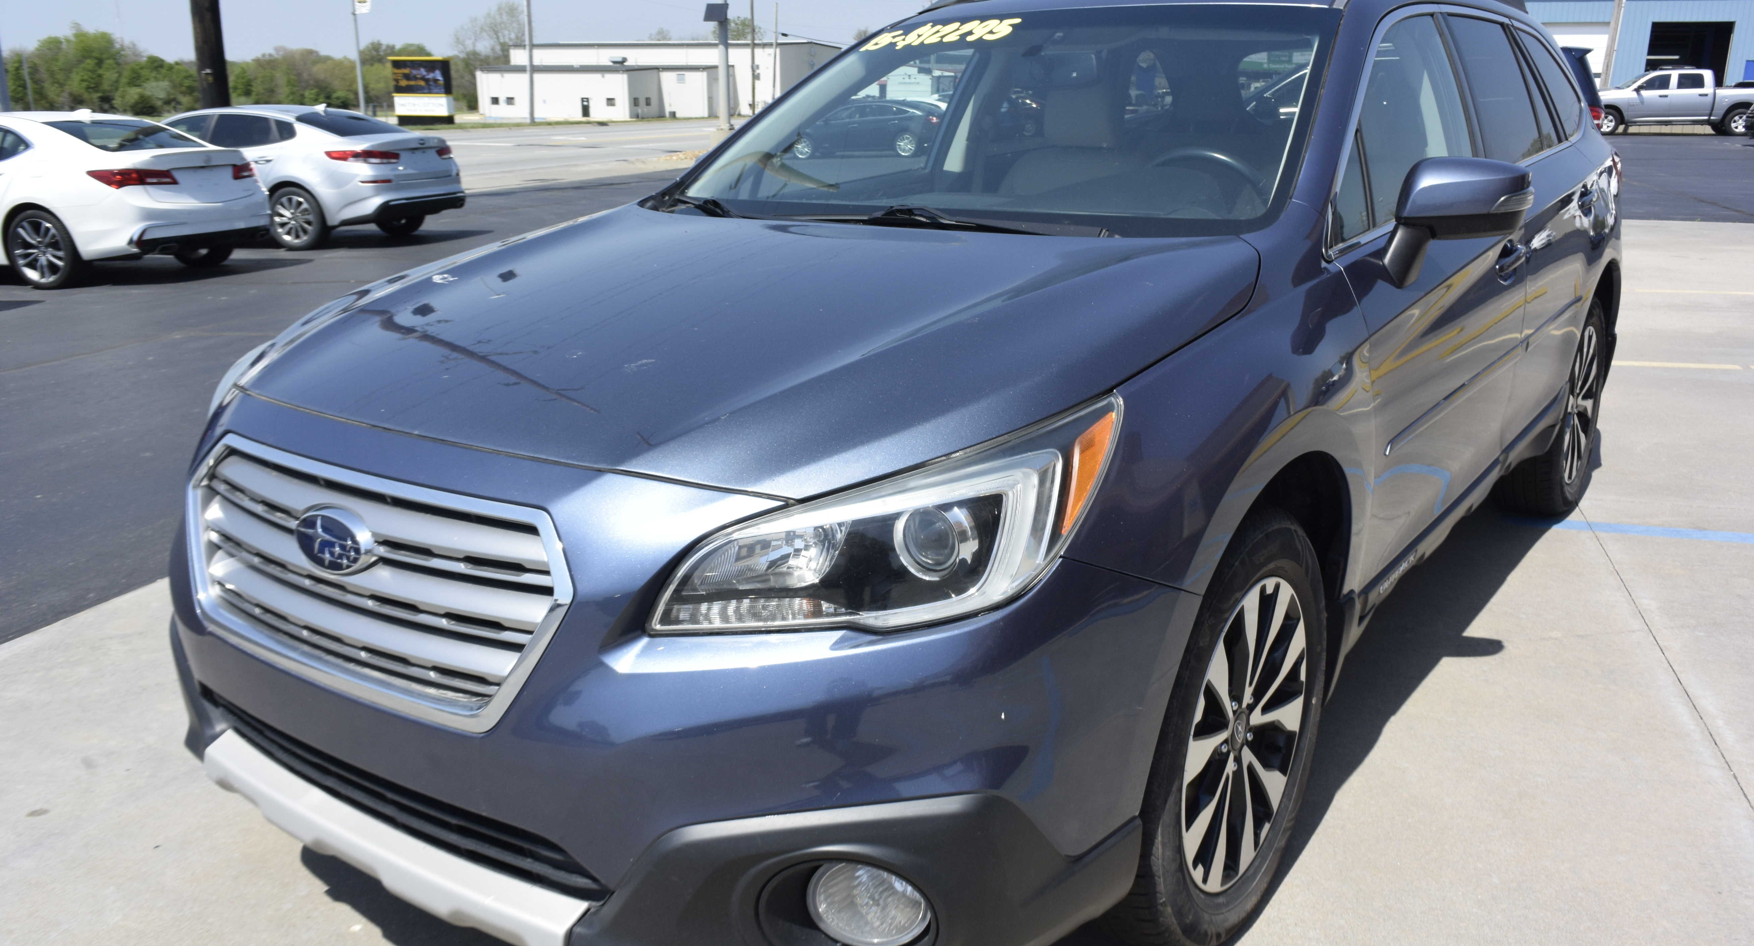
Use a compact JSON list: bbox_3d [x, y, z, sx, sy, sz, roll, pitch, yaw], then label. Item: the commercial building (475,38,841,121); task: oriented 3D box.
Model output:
[{"bbox_3d":[-29.132,-47.930,160.526,39.364,9.200,27.671,7,16,23],"label":"commercial building"}]

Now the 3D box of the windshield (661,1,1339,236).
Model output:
[{"bbox_3d":[0.268,-0.788,2.829,1.460,0.140,0.930,9,49,35],"label":"windshield"}]

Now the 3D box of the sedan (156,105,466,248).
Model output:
[{"bbox_3d":[-7.195,-3.371,15.000,4.860,1.465,1.860,4,16,17],"label":"sedan"}]

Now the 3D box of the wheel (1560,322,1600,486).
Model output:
[{"bbox_3d":[2.138,-0.223,4.186,0.190,0.490,0.490,9,19,35],"label":"wheel"}]

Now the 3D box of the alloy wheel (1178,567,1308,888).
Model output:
[{"bbox_3d":[0.498,0.388,2.071,0.190,0.490,0.490,9,19,35],"label":"alloy wheel"}]

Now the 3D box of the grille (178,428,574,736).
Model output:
[{"bbox_3d":[-0.684,0.130,1.689,0.840,0.279,0.130,10,18,35],"label":"grille"}]

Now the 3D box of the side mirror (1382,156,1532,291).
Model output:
[{"bbox_3d":[1.032,-0.444,2.339,0.225,0.225,0.160,9,19,35],"label":"side mirror"}]

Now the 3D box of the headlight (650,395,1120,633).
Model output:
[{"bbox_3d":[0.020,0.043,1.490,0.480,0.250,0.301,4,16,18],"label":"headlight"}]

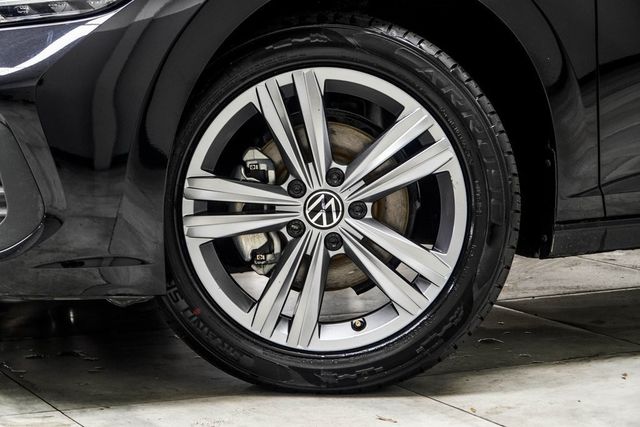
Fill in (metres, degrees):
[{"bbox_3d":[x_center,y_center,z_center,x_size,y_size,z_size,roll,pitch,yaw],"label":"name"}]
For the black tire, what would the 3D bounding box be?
[{"bbox_3d":[0.008,-0.014,2.650,0.656,0.650,0.213,0,5,1],"label":"black tire"}]

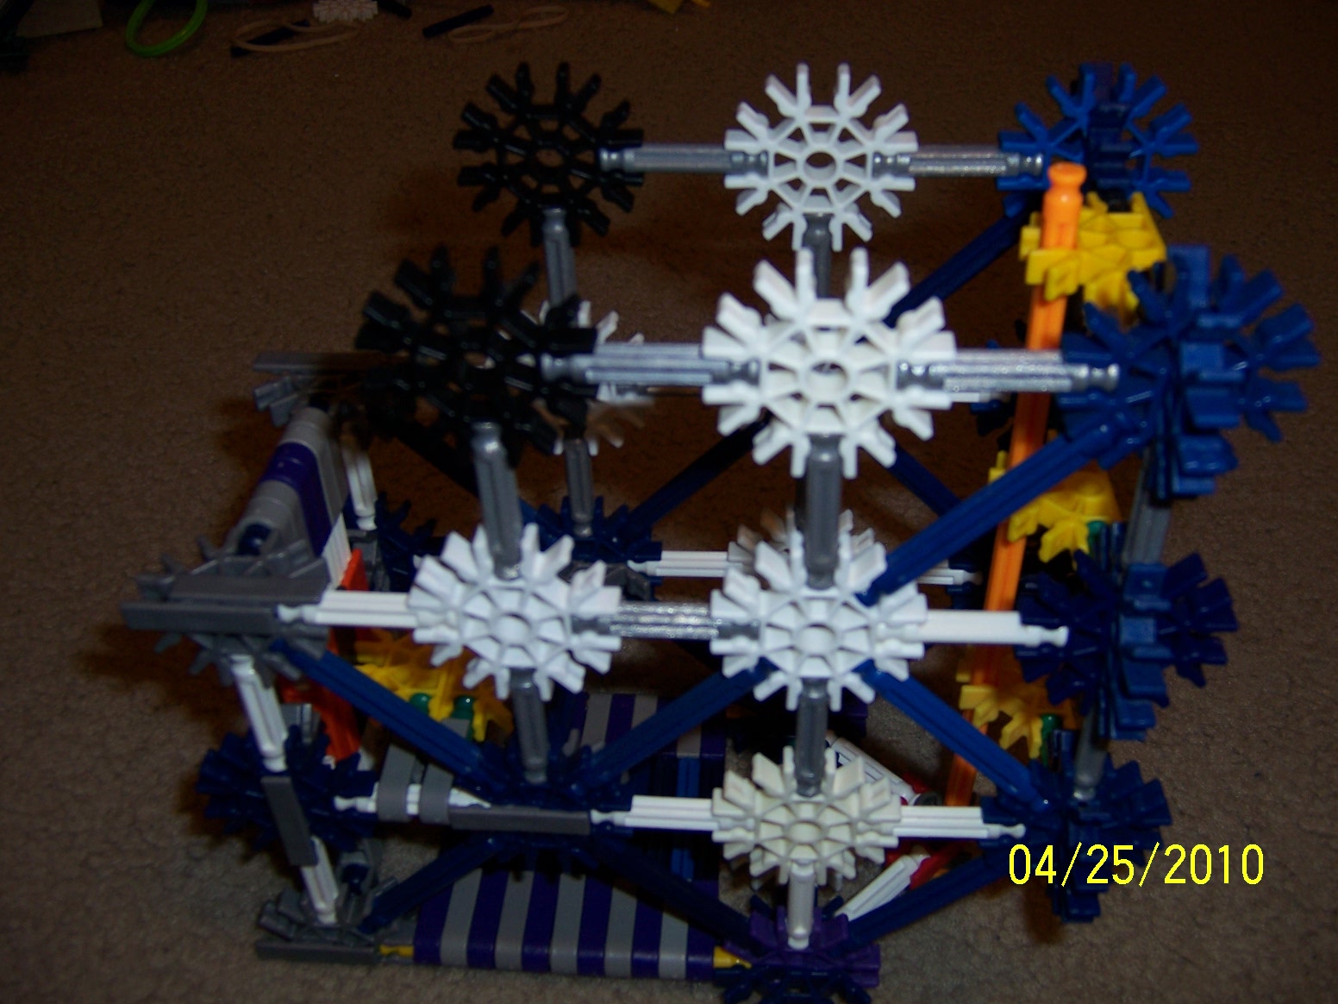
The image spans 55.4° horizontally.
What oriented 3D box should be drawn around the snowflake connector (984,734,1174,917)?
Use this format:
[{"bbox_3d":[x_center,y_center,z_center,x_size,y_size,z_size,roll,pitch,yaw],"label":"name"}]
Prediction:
[{"bbox_3d":[0.080,0.065,0.251,0.036,0.036,0.036,1,38,5],"label":"snowflake connector"}]

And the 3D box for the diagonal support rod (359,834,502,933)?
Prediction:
[{"bbox_3d":[-0.052,0.086,0.283,0.055,0.006,0.006,-39,26,29],"label":"diagonal support rod"}]

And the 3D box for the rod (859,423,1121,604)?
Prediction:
[{"bbox_3d":[0.052,0.002,0.208,0.055,0.006,0.006,-39,26,29],"label":"rod"}]

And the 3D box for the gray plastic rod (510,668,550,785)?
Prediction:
[{"bbox_3d":[-0.027,0.044,0.248,0.006,0.033,0.006,1,38,5],"label":"gray plastic rod"}]

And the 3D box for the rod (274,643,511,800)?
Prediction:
[{"bbox_3d":[-0.053,0.042,0.250,0.054,0.006,0.006,38,32,-22],"label":"rod"}]

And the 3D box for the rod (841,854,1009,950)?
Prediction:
[{"bbox_3d":[0.055,0.086,0.269,0.006,0.055,0.006,38,32,-22],"label":"rod"}]

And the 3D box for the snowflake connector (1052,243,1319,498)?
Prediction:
[{"bbox_3d":[0.077,-0.019,0.189,0.038,0.038,0.037,1,38,5],"label":"snowflake connector"}]

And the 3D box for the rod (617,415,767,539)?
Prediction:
[{"bbox_3d":[0.006,-0.004,0.306,0.006,0.054,0.006,38,32,-22],"label":"rod"}]

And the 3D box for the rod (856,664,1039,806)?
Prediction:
[{"bbox_3d":[0.054,0.045,0.241,0.006,0.055,0.006,-39,26,29],"label":"rod"}]

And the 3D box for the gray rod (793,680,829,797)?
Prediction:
[{"bbox_3d":[0.026,0.043,0.239,0.006,0.033,0.006,1,38,5],"label":"gray rod"}]

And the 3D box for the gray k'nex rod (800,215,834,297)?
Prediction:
[{"bbox_3d":[0.031,-0.046,0.271,0.006,0.033,0.006,1,38,5],"label":"gray k'nex rod"}]

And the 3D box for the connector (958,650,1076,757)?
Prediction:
[{"bbox_3d":[0.076,0.042,0.281,0.021,0.006,0.036,1,38,5],"label":"connector"}]

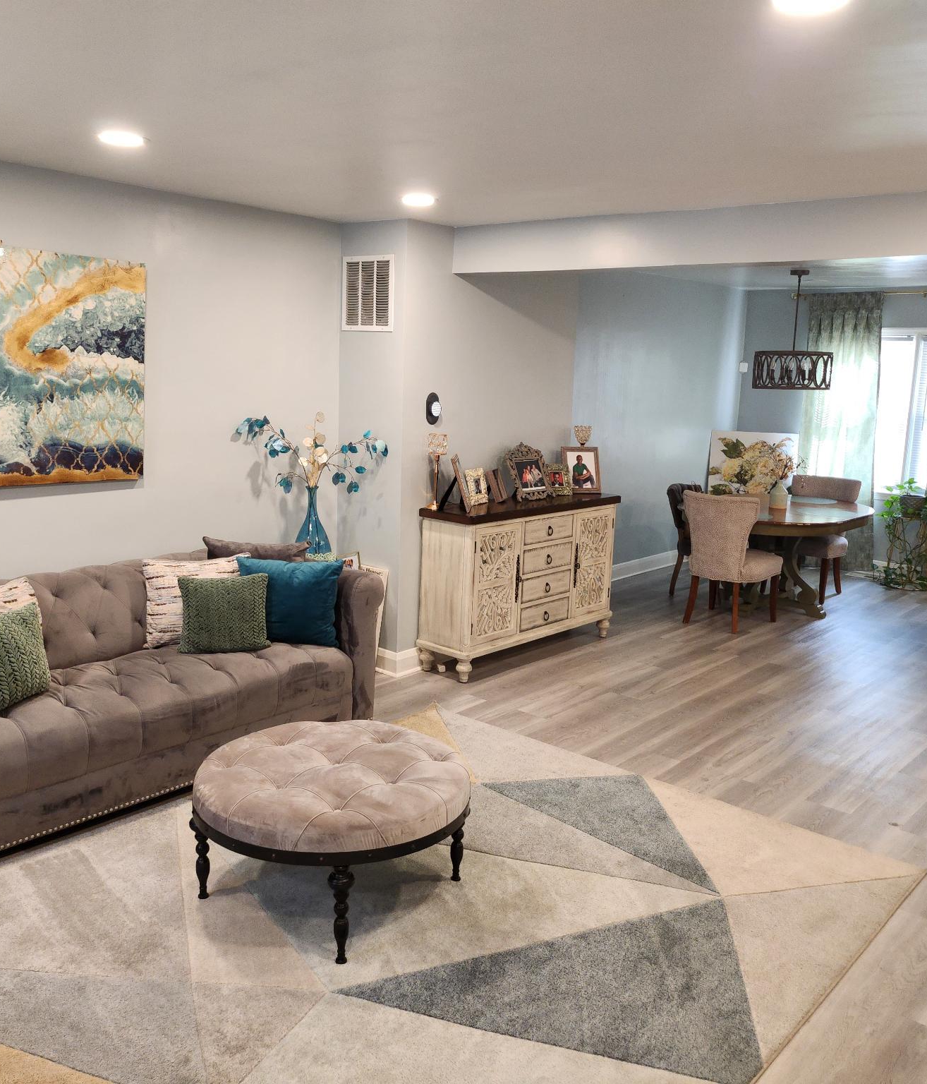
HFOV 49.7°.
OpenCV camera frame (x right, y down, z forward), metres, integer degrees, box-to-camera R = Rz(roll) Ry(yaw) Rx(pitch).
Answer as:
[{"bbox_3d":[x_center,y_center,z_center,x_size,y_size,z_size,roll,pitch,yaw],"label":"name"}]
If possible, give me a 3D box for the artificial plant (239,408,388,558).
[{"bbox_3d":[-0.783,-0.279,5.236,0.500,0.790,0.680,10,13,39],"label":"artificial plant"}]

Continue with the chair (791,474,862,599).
[{"bbox_3d":[2.788,-0.040,8.110,0.550,0.930,0.660,10,13,39],"label":"chair"}]

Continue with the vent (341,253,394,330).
[{"bbox_3d":[-0.516,-1.348,5.439,0.400,0.398,0.020,10,13,39],"label":"vent"}]

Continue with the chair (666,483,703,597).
[{"bbox_3d":[1.962,0.000,7.813,0.630,0.890,0.530,10,13,39],"label":"chair"}]

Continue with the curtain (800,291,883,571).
[{"bbox_3d":[3.392,-0.970,9.078,0.770,2.460,0.140,10,13,39],"label":"curtain"}]

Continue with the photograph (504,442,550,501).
[{"bbox_3d":[0.405,-0.448,6.388,0.045,0.380,0.385,-17,-5,41],"label":"photograph"}]

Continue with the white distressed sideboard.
[{"bbox_3d":[0.373,0.221,6.086,0.375,0.920,1.500,10,13,39],"label":"white distressed sideboard"}]

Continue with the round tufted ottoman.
[{"bbox_3d":[-0.425,0.934,3.286,0.900,0.440,0.900,2,10,0],"label":"round tufted ottoman"}]

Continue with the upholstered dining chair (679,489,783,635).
[{"bbox_3d":[1.886,0.102,7.055,0.530,0.950,0.650,10,13,39],"label":"upholstered dining chair"}]

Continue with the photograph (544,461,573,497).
[{"bbox_3d":[0.631,-0.406,6.628,0.165,0.210,0.040,-3,-6,-27],"label":"photograph"}]

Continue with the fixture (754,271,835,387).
[{"bbox_3d":[2.365,-1.511,7.161,0.570,0.840,0.570,10,13,39],"label":"fixture"}]

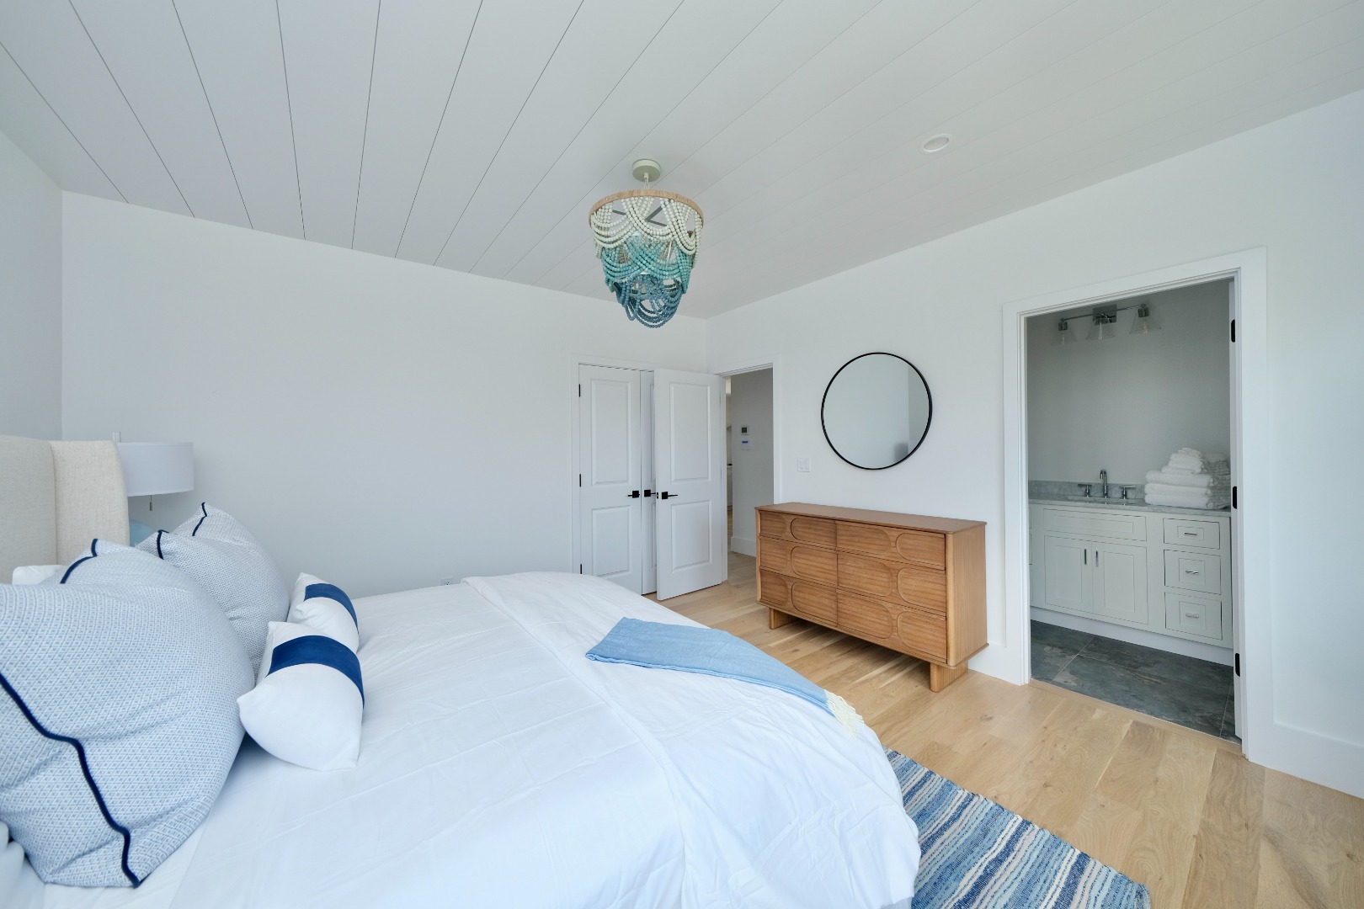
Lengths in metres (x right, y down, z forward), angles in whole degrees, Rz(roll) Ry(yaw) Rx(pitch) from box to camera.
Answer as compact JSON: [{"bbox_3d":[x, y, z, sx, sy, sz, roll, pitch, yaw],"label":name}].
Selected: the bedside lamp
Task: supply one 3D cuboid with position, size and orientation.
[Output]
[{"bbox_3d":[-2.413,0.285,1.943,0.405,0.680,0.405,-1,0,-37],"label":"bedside lamp"}]

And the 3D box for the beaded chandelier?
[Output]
[{"bbox_3d":[-0.158,-0.955,2.079,0.515,0.710,0.515,-1,0,0],"label":"beaded chandelier"}]

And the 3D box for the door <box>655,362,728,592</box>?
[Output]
[{"bbox_3d":[0.070,0.260,4.270,0.765,2.035,0.042,-1,0,-37],"label":"door"}]

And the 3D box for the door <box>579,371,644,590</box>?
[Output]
[{"bbox_3d":[-0.617,0.264,4.001,0.605,2.035,0.042,-1,0,-37],"label":"door"}]

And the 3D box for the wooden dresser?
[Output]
[{"bbox_3d":[1.151,0.834,2.999,0.445,0.872,1.375,-1,0,-37],"label":"wooden dresser"}]

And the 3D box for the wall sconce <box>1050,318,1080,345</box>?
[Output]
[{"bbox_3d":[3.035,-0.988,3.614,0.150,0.195,0.150,0,0,-38],"label":"wall sconce"}]

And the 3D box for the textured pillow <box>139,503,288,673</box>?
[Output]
[{"bbox_3d":[-1.601,0.432,1.615,0.230,0.520,0.600,-31,18,-34],"label":"textured pillow"}]

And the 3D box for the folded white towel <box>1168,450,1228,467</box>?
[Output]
[{"bbox_3d":[3.297,0.038,2.907,0.310,0.075,0.155,0,0,-20],"label":"folded white towel"}]

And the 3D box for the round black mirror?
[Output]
[{"bbox_3d":[1.318,-0.295,3.157,0.030,0.812,0.812,-1,0,-37],"label":"round black mirror"}]

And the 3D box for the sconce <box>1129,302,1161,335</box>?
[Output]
[{"bbox_3d":[3.299,-0.971,3.239,0.165,0.200,0.160,-1,0,-37],"label":"sconce"}]

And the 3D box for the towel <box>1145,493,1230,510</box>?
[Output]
[{"bbox_3d":[3.287,0.293,2.927,0.360,0.073,0.290,0,0,-20],"label":"towel"}]

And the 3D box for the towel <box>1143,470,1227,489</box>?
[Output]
[{"bbox_3d":[3.287,0.156,2.925,0.360,0.070,0.290,0,0,-20],"label":"towel"}]

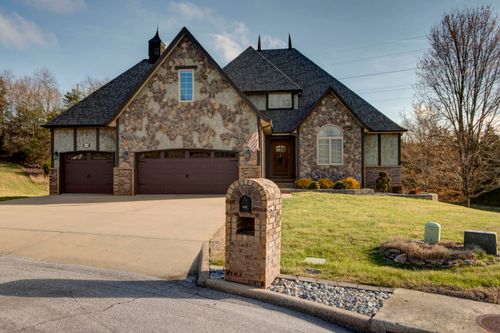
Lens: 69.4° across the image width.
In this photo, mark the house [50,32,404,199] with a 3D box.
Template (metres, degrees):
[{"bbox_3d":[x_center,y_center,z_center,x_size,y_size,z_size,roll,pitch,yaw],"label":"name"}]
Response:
[{"bbox_3d":[-0.300,-3.500,22.700,18.000,9.800,12.800,0,0,5],"label":"house"}]

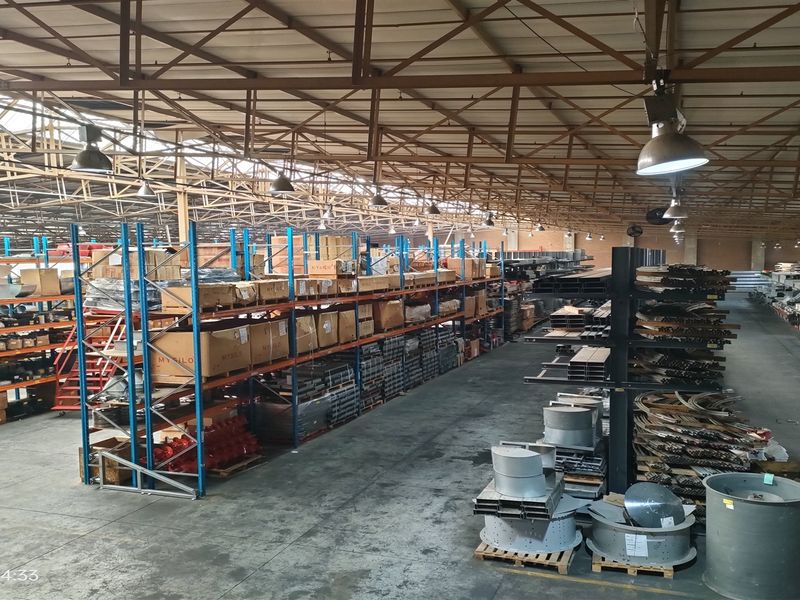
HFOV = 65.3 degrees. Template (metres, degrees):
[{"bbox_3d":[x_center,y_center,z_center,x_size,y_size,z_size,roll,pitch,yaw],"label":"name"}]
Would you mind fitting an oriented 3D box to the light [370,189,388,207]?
[{"bbox_3d":[-0.588,-2.940,17.900,0.500,0.490,0.500,-1,4,0],"label":"light"}]

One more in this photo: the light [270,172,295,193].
[{"bbox_3d":[-2.410,-2.390,12.800,0.500,0.450,0.500,-1,4,0],"label":"light"}]

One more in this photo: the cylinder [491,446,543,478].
[{"bbox_3d":[1.590,2.196,8.438,0.670,0.290,0.670,1,4,24],"label":"cylinder"}]

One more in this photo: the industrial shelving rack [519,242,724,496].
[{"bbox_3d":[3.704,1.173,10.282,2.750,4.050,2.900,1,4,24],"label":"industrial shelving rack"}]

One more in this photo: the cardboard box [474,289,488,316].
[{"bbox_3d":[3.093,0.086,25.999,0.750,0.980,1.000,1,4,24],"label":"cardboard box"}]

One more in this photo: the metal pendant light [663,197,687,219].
[{"bbox_3d":[5.431,-1.784,12.300,0.500,0.430,0.500,1,4,24],"label":"metal pendant light"}]

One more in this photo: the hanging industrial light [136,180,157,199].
[{"bbox_3d":[-6.662,-2.917,16.400,0.500,0.460,0.500,1,4,24],"label":"hanging industrial light"}]

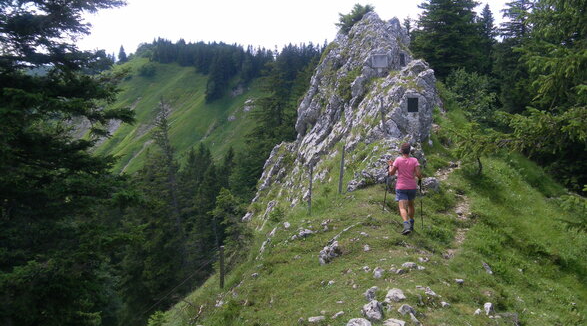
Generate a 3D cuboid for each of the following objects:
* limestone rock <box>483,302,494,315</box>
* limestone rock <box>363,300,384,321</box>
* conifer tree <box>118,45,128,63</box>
[{"bbox_3d":[2.094,1.565,6.350,0.105,0.120,0.110,0,3,0],"label":"limestone rock"},{"bbox_3d":[0.789,1.452,5.850,0.200,0.170,0.170,0,3,0],"label":"limestone rock"},{"bbox_3d":[-91.675,-58.510,320.000,5.000,9.600,5.000,0,3,0],"label":"conifer tree"}]

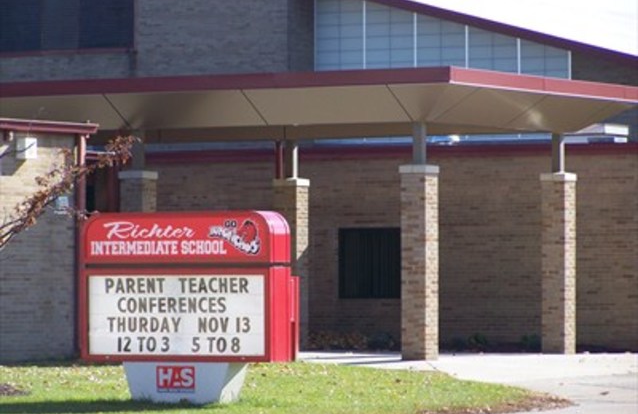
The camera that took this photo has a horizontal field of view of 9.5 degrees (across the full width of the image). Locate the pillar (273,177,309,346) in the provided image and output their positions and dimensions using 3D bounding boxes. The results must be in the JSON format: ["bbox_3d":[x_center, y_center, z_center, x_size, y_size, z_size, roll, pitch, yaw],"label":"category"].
[{"bbox_3d":[-0.435,0.956,62.284,0.425,2.798,0.425,-1,-1,30],"label":"pillar"}]

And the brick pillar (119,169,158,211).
[{"bbox_3d":[-2.715,0.874,58.049,0.425,2.798,0.425,-1,-1,30],"label":"brick pillar"}]

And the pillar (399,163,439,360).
[{"bbox_3d":[1.459,0.808,55.679,0.425,2.798,0.425,-1,-1,30],"label":"pillar"}]

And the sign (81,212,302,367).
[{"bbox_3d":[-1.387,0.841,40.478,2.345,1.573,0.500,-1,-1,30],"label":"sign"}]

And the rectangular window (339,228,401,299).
[{"bbox_3d":[0.870,0.964,65.996,1.236,1.220,0.100,-1,-1,30],"label":"rectangular window"}]

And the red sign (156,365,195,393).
[{"bbox_3d":[-1.483,1.798,40.261,0.475,0.281,0.020,-1,-1,30],"label":"red sign"}]

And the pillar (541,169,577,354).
[{"bbox_3d":[3.731,0.890,59.879,0.425,2.798,0.425,-1,-1,30],"label":"pillar"}]

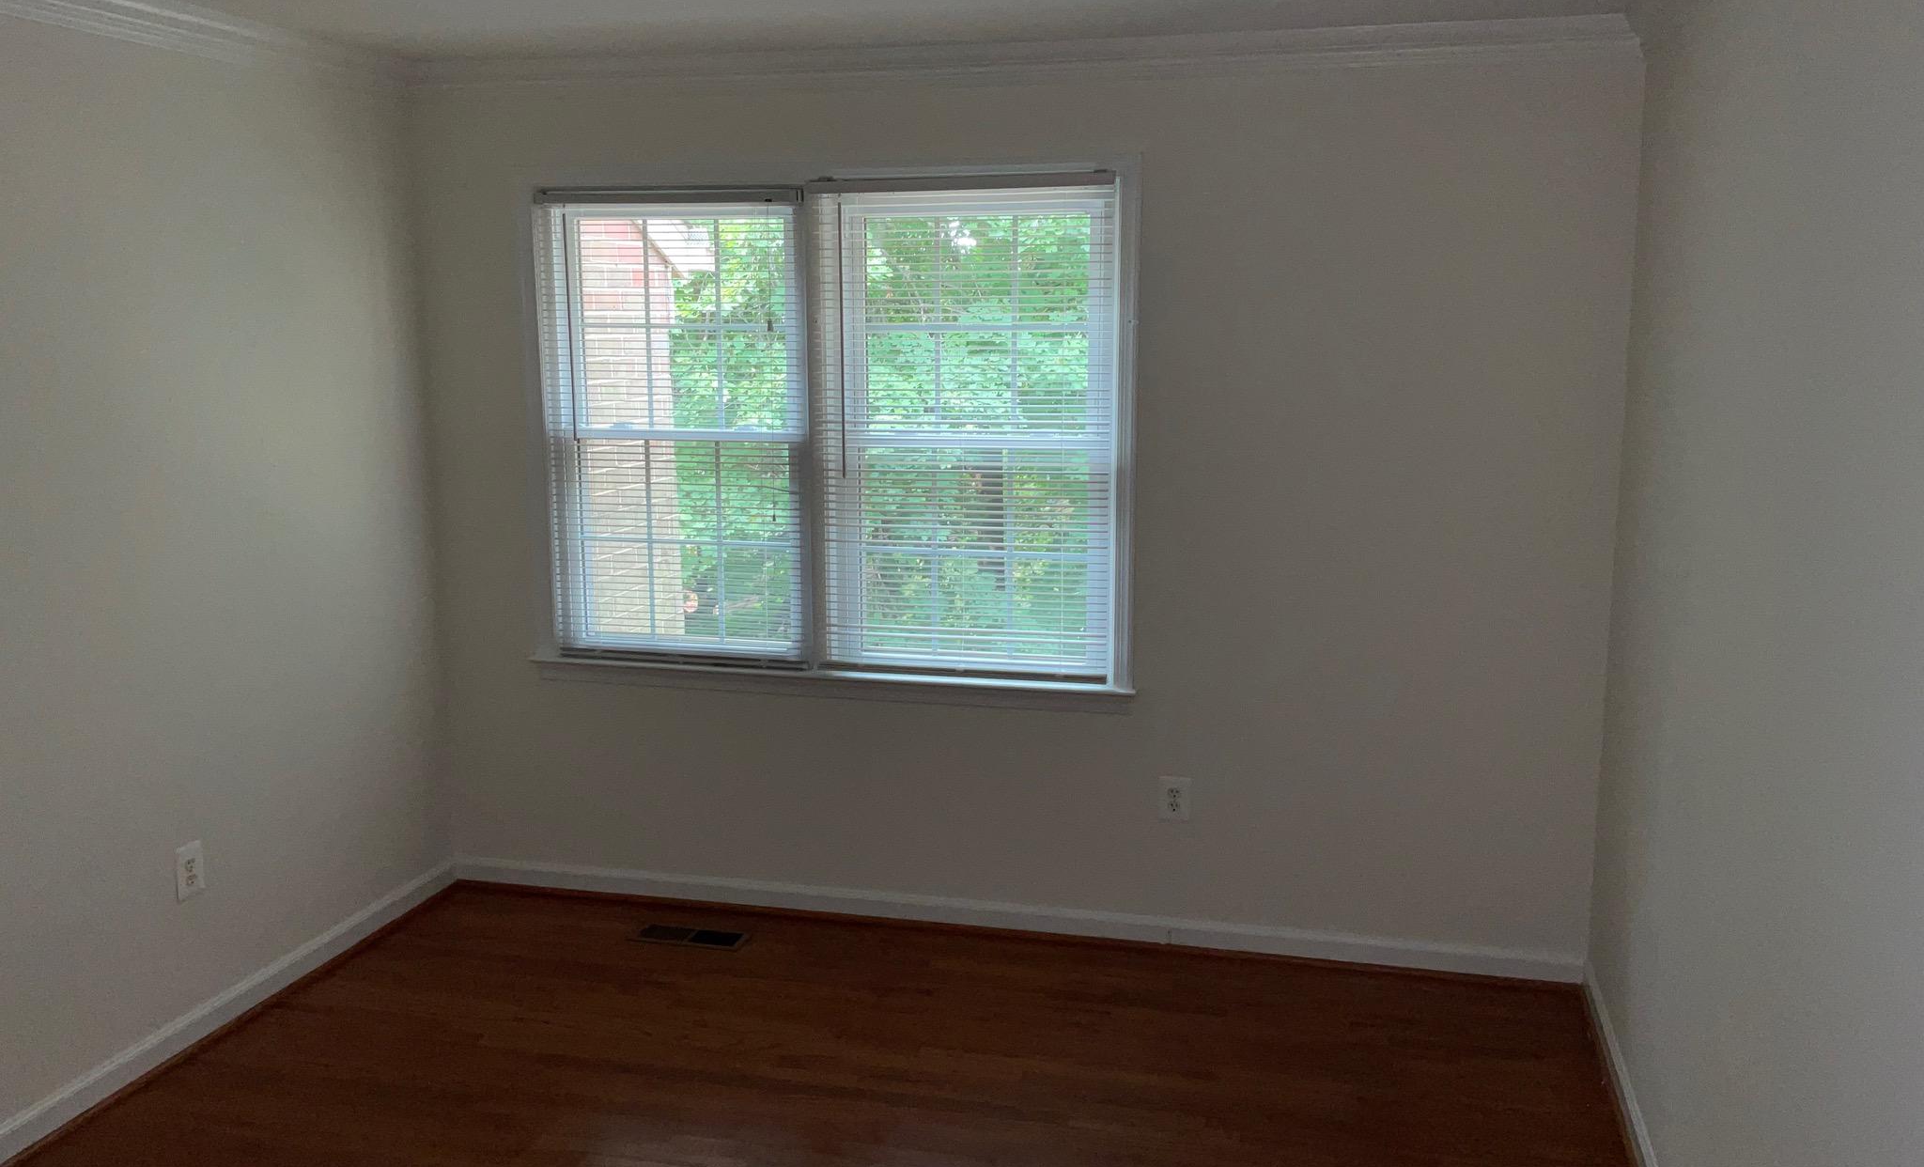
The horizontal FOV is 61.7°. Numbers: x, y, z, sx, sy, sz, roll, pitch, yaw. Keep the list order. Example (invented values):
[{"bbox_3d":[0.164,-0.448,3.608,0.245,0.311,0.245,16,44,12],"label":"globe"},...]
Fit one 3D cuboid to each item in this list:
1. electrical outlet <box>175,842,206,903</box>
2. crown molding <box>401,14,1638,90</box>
[{"bbox_3d":[-1.826,0.682,3.823,0.009,0.122,0.080,2,10,14],"label":"electrical outlet"},{"bbox_3d":[0.011,-1.325,4.127,3.265,0.100,0.070,2,10,14],"label":"crown molding"}]

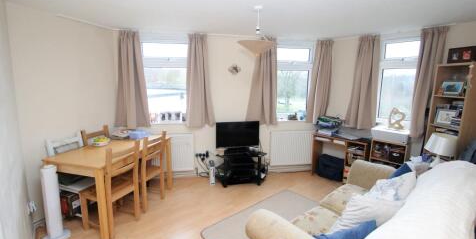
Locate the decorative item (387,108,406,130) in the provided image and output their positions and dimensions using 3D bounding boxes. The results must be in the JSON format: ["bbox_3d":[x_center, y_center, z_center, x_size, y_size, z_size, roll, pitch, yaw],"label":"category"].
[{"bbox_3d":[2.260,-0.005,2.811,0.070,0.285,0.190,-6,10,-42],"label":"decorative item"}]

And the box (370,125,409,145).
[{"bbox_3d":[2.127,0.234,2.789,0.300,0.160,0.400,-8,12,-44],"label":"box"}]

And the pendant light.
[{"bbox_3d":[0.187,-0.903,2.018,0.400,0.475,0.400,1,9,0],"label":"pendant light"}]

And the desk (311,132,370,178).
[{"bbox_3d":[1.733,0.648,3.289,0.420,0.730,0.830,-7,12,-42],"label":"desk"}]

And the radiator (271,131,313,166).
[{"bbox_3d":[0.940,0.509,3.487,0.780,0.610,0.100,-1,8,-8],"label":"radiator"}]

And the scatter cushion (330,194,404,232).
[{"bbox_3d":[0.874,0.673,1.370,0.430,0.410,0.150,-9,55,-52],"label":"scatter cushion"}]

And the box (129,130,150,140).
[{"bbox_3d":[-1.422,0.222,2.886,0.250,0.085,0.200,2,8,10],"label":"box"}]

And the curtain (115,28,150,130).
[{"bbox_3d":[-1.545,-0.552,2.854,0.460,1.370,0.140,-1,8,-9],"label":"curtain"}]

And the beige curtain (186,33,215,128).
[{"bbox_3d":[-0.575,-0.597,3.038,0.450,1.417,0.130,-1,9,-9],"label":"beige curtain"}]

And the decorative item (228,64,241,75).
[{"bbox_3d":[-0.050,-0.788,3.150,0.200,0.180,0.050,-1,9,-9],"label":"decorative item"}]

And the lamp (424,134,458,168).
[{"bbox_3d":[2.122,0.347,2.092,0.240,0.400,0.240,-7,11,-44],"label":"lamp"}]

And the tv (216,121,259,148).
[{"bbox_3d":[-0.006,0.240,3.160,0.691,0.404,0.070,-1,9,-9],"label":"tv"}]

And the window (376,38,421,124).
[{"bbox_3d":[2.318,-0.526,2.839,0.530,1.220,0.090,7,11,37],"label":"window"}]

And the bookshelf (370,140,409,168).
[{"bbox_3d":[2.143,0.690,2.793,0.260,0.775,0.410,-5,9,-34],"label":"bookshelf"}]

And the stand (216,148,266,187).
[{"bbox_3d":[0.043,0.760,3.189,0.800,0.490,0.400,-1,8,-9],"label":"stand"}]

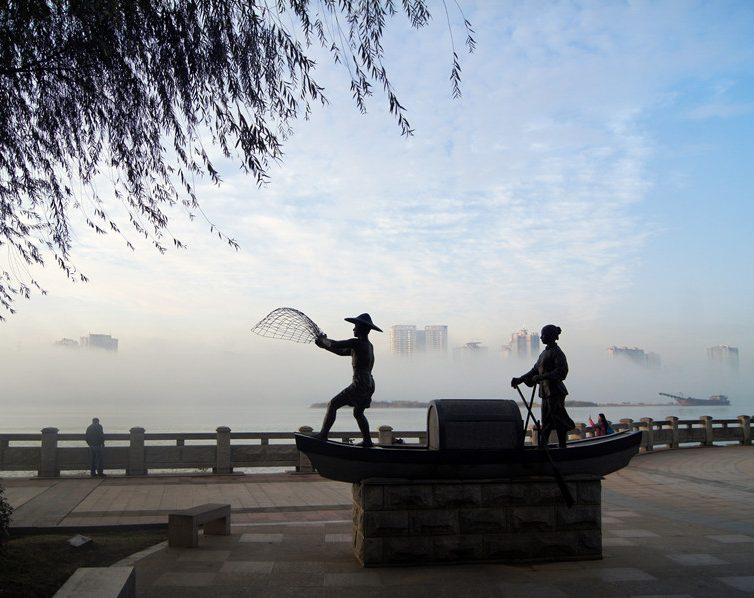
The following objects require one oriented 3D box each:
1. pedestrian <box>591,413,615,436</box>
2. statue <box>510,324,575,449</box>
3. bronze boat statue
[{"bbox_3d":[6.563,4.155,19.600,0.680,1.597,0.500,1,-9,-6],"label":"pedestrian"},{"bbox_3d":[2.281,1.207,9.321,0.880,1.725,0.620,2,-9,-12],"label":"statue"},{"bbox_3d":[1.252,1.879,9.074,4.675,1.056,1.080,1,-9,-8],"label":"bronze boat statue"}]

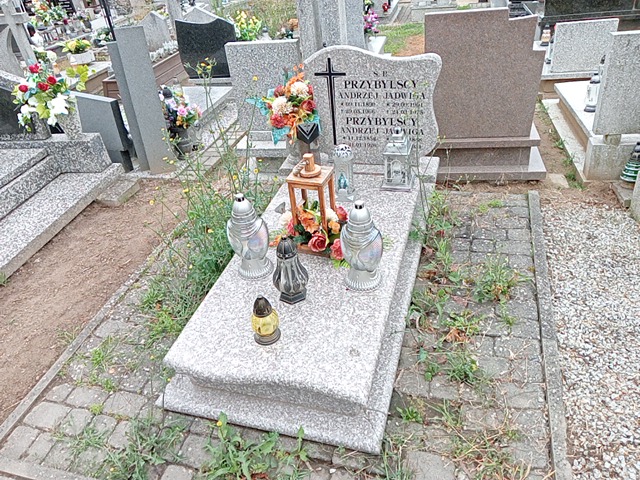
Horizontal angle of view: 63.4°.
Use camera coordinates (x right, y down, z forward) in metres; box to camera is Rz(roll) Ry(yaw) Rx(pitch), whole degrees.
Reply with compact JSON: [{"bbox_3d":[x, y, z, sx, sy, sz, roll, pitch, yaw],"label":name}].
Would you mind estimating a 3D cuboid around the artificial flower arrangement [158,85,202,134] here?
[{"bbox_3d":[-1.091,-1.021,4.049,0.320,0.340,0.300,3,33,16],"label":"artificial flower arrangement"}]

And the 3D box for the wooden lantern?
[{"bbox_3d":[-0.022,-0.178,2.426,0.175,0.479,0.170,8,35,24],"label":"wooden lantern"}]

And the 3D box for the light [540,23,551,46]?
[{"bbox_3d":[2.289,-2.078,5.240,0.105,0.200,0.105,3,33,16],"label":"light"}]

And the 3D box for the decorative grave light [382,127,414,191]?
[{"bbox_3d":[0.416,-0.438,2.729,0.159,0.324,0.159,4,36,13],"label":"decorative grave light"}]

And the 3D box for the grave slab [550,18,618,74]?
[{"bbox_3d":[2.181,-1.605,4.291,0.445,0.410,0.090,3,33,16],"label":"grave slab"}]

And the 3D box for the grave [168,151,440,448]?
[{"bbox_3d":[0.026,0.088,2.481,0.875,0.227,1.766,6,37,15],"label":"grave"}]

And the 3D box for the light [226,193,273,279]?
[{"bbox_3d":[-0.296,-0.026,2.195,0.172,0.384,0.172,6,37,15],"label":"light"}]

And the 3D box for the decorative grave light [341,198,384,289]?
[{"bbox_3d":[0.170,0.011,2.080,0.172,0.382,0.172,6,37,15],"label":"decorative grave light"}]

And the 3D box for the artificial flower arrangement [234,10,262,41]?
[{"bbox_3d":[-0.863,-2.542,6.165,0.350,0.370,0.330,3,33,16],"label":"artificial flower arrangement"}]

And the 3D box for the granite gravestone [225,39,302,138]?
[{"bbox_3d":[-0.335,-1.016,3.549,0.526,0.680,0.097,6,37,15],"label":"granite gravestone"}]

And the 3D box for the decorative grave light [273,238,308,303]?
[{"bbox_3d":[-0.130,0.115,2.147,0.142,0.298,0.142,3,33,16],"label":"decorative grave light"}]

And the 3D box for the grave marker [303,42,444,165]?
[{"bbox_3d":[0.231,-0.735,2.835,0.851,0.669,0.089,6,37,15],"label":"grave marker"}]

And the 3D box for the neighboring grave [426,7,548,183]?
[{"bbox_3d":[1.016,-0.896,3.246,0.800,1.030,0.310,1,32,14],"label":"neighboring grave"}]

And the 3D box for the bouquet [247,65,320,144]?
[{"bbox_3d":[-0.192,-0.716,2.757,0.381,0.405,0.267,6,37,15],"label":"bouquet"}]

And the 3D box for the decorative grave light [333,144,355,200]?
[{"bbox_3d":[0.122,-0.350,2.673,0.107,0.293,0.107,2,36,10],"label":"decorative grave light"}]

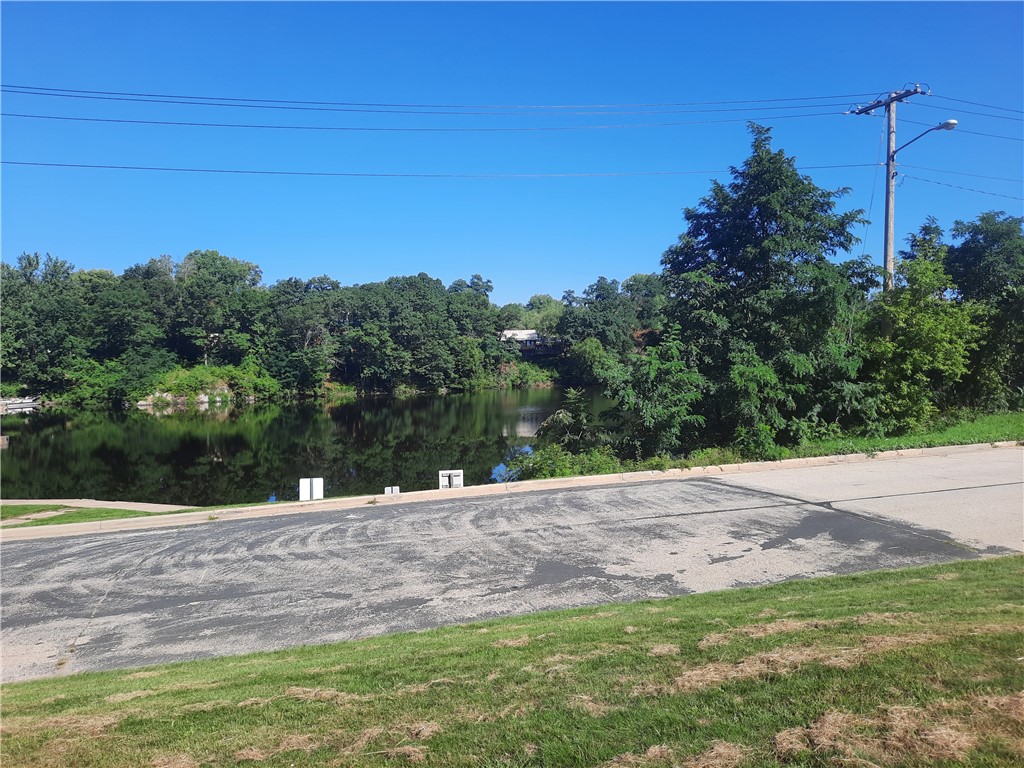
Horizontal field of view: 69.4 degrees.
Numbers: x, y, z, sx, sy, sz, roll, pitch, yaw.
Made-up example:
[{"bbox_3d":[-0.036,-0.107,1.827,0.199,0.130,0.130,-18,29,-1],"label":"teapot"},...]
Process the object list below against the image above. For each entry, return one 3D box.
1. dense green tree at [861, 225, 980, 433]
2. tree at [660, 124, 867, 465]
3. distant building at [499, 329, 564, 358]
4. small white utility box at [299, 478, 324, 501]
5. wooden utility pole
[{"bbox_3d":[12.705,-1.726,23.000,3.600,6.400,3.600,1,2,30],"label":"dense green tree"},{"bbox_3d":[7.273,-2.722,21.300,5.700,9.200,5.400,1,2,16],"label":"tree"},{"bbox_3d":[3.692,-7.667,140.000,12.300,5.800,8.500,0,2,0],"label":"distant building"},{"bbox_3d":[-4.013,2.116,14.800,0.480,0.450,0.280,0,2,-13],"label":"small white utility box"},{"bbox_3d":[12.234,-4.073,24.000,0.400,10.900,2.400,-1,2,-26],"label":"wooden utility pole"}]

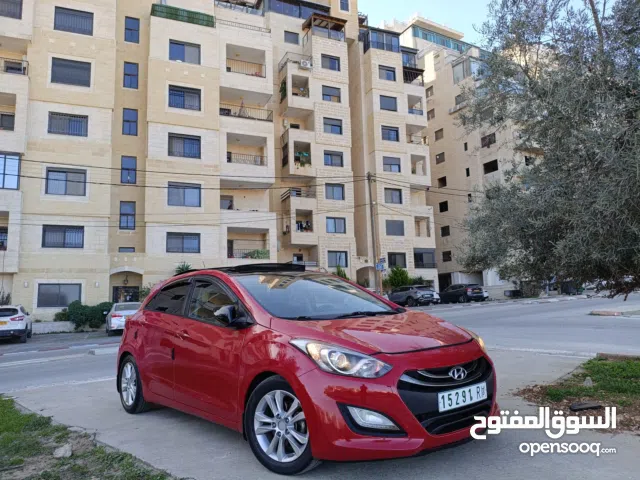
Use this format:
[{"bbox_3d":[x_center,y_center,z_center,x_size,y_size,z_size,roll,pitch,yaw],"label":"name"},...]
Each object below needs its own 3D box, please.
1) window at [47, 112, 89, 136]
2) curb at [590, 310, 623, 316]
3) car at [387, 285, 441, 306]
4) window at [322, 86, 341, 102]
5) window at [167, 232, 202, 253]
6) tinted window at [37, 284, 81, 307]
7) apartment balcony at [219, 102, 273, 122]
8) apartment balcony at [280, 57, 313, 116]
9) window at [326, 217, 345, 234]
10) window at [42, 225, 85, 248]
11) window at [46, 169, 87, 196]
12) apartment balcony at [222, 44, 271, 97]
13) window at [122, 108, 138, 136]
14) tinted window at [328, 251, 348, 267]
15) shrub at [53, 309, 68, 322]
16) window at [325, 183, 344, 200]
[{"bbox_3d":[-13.915,-6.389,26.689,1.961,1.240,0.152,2,-9,-21],"label":"window"},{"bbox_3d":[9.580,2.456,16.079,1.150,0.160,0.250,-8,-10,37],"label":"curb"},{"bbox_3d":[7.630,4.720,40.400,1.830,1.600,4.400,2,-9,-21],"label":"car"},{"bbox_3d":[1.108,-13.755,45.561,1.875,1.484,0.152,2,-9,-21],"label":"window"},{"bbox_3d":[-8.381,0.160,29.555,1.980,1.232,0.150,1,-9,-20],"label":"window"},{"bbox_3d":[-13.639,2.937,25.317,1.961,1.199,0.152,2,-9,-21],"label":"tinted window"},{"bbox_3d":[-5.182,-8.300,32.886,3.600,1.000,1.900,1,-9,-20],"label":"apartment balcony"},{"bbox_3d":[-2.139,-13.892,44.887,2.575,4.229,2.130,2,-9,-23],"label":"apartment balcony"},{"bbox_3d":[1.489,-1.305,43.805,1.920,1.424,0.150,2,-9,-23],"label":"window"},{"bbox_3d":[-13.731,-0.178,25.761,1.957,1.190,0.150,1,-9,-20],"label":"window"},{"bbox_3d":[-13.807,-3.138,26.233,1.941,1.446,0.150,2,-9,-23],"label":"window"},{"bbox_3d":[-5.340,-11.472,33.444,3.467,3.140,1.941,2,-9,-23],"label":"apartment balcony"},{"bbox_3d":[-12.216,-7.581,30.916,0.871,1.766,0.150,1,-9,-20],"label":"window"},{"bbox_3d":[1.618,1.750,43.375,1.912,1.436,0.150,2,-9,-23],"label":"tinted window"},{"bbox_3d":[-13.080,3.813,24.277,0.813,0.711,0.762,2,-9,-21],"label":"shrub"},{"bbox_3d":[1.377,-4.360,43.906,1.882,1.466,0.149,2,-9,-23],"label":"window"}]

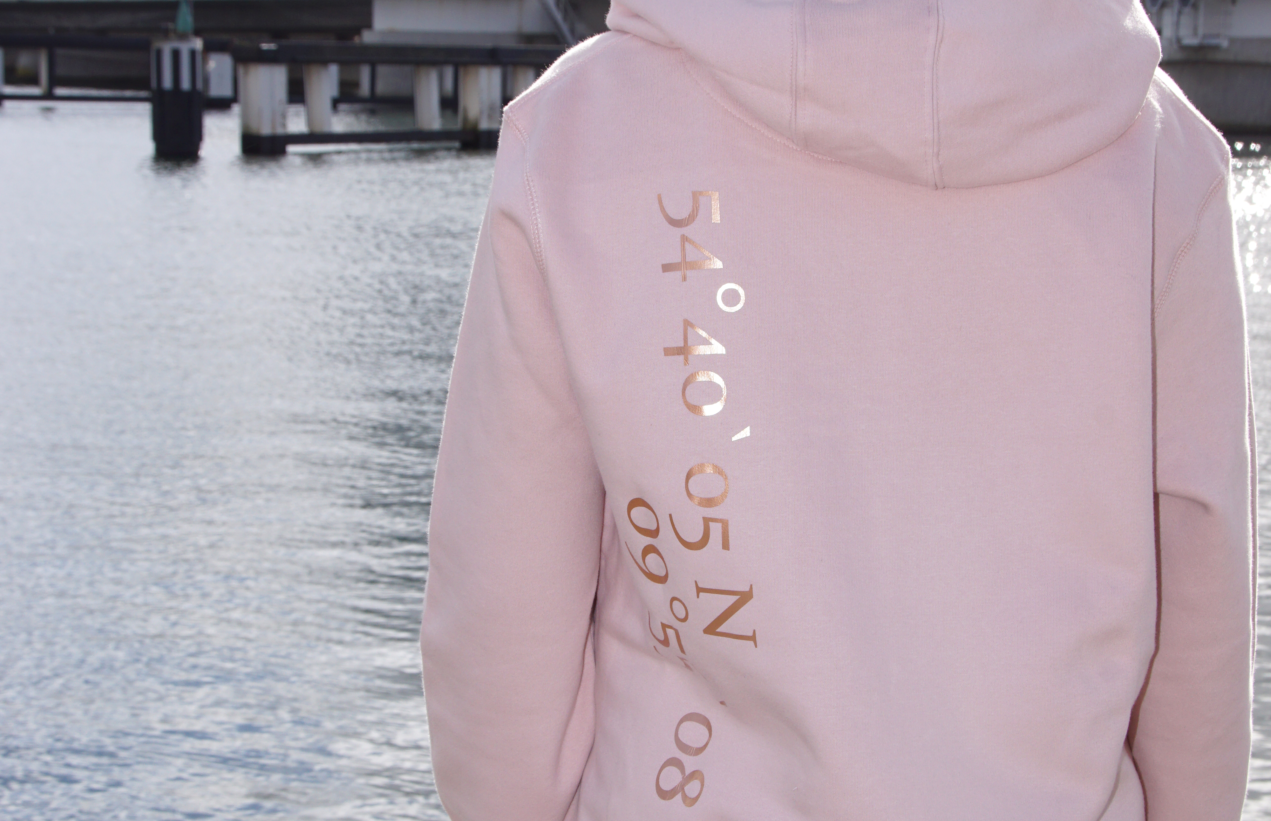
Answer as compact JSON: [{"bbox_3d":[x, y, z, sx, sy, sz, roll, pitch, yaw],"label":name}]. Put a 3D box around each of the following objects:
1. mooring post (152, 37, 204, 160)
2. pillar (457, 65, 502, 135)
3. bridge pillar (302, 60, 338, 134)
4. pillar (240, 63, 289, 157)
[{"bbox_3d":[-10.483,-7.088,63.000,1.170,2.800,1.170,0,8,0],"label":"mooring post"},{"bbox_3d":[-3.714,-7.337,66.000,0.850,1.800,0.850,7,10,43],"label":"pillar"},{"bbox_3d":[-7.325,-7.218,64.000,0.660,1.750,0.660,-1,8,-7],"label":"bridge pillar"},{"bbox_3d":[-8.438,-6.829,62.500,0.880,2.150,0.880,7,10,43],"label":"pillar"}]

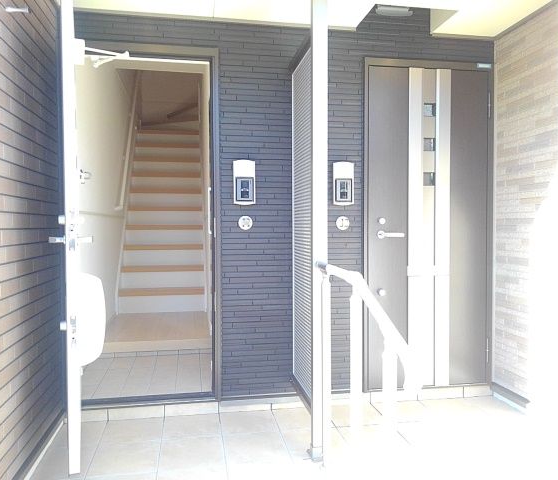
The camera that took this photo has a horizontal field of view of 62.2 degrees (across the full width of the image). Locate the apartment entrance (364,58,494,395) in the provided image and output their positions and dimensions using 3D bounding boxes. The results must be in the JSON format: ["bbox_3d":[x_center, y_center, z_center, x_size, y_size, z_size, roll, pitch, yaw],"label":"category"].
[{"bbox_3d":[0.922,-0.076,2.860,0.845,1.990,0.100,0,1,-10],"label":"apartment entrance"}]

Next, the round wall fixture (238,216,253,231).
[{"bbox_3d":[-0.186,-0.095,2.630,0.083,0.083,0.030,-1,2,-10],"label":"round wall fixture"}]

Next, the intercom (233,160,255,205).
[{"bbox_3d":[-0.192,-0.320,2.584,0.125,0.255,0.040,0,1,-10],"label":"intercom"}]

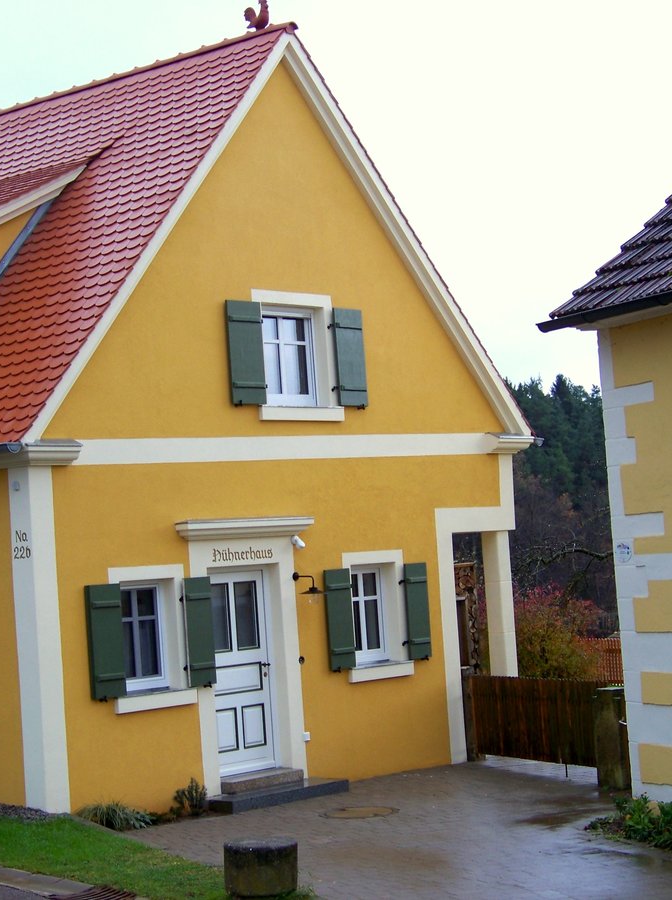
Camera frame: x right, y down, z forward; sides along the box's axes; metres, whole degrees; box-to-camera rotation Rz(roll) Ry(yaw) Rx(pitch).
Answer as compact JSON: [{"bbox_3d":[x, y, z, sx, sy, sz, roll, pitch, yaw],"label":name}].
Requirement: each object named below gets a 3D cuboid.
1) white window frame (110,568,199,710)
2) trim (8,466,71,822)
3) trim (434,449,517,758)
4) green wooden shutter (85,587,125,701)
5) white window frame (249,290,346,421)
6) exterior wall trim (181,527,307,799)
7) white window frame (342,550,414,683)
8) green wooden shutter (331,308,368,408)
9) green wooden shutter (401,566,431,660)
[{"bbox_3d":[-1.764,1.751,17.797,0.210,1.322,0.991,-6,-4,43],"label":"white window frame"},{"bbox_3d":[-2.639,1.663,16.994,0.284,3.024,0.284,-6,-4,43],"label":"trim"},{"bbox_3d":[1.562,1.752,21.500,0.252,3.360,1.453,-6,-4,43],"label":"trim"},{"bbox_3d":[-2.083,1.742,17.323,0.045,1.028,0.361,-6,-4,43],"label":"green wooden shutter"},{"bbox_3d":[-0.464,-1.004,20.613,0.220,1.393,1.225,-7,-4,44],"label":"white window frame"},{"bbox_3d":[-0.855,2.036,18.716,0.218,2.545,1.453,-6,-4,43],"label":"exterior wall trim"},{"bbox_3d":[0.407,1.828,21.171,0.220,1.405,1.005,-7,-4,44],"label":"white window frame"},{"bbox_3d":[0.150,-1.013,21.076,0.060,1.080,0.455,-7,-4,44],"label":"green wooden shutter"},{"bbox_3d":[0.919,1.822,21.528,0.060,1.078,0.370,-7,-4,44],"label":"green wooden shutter"}]

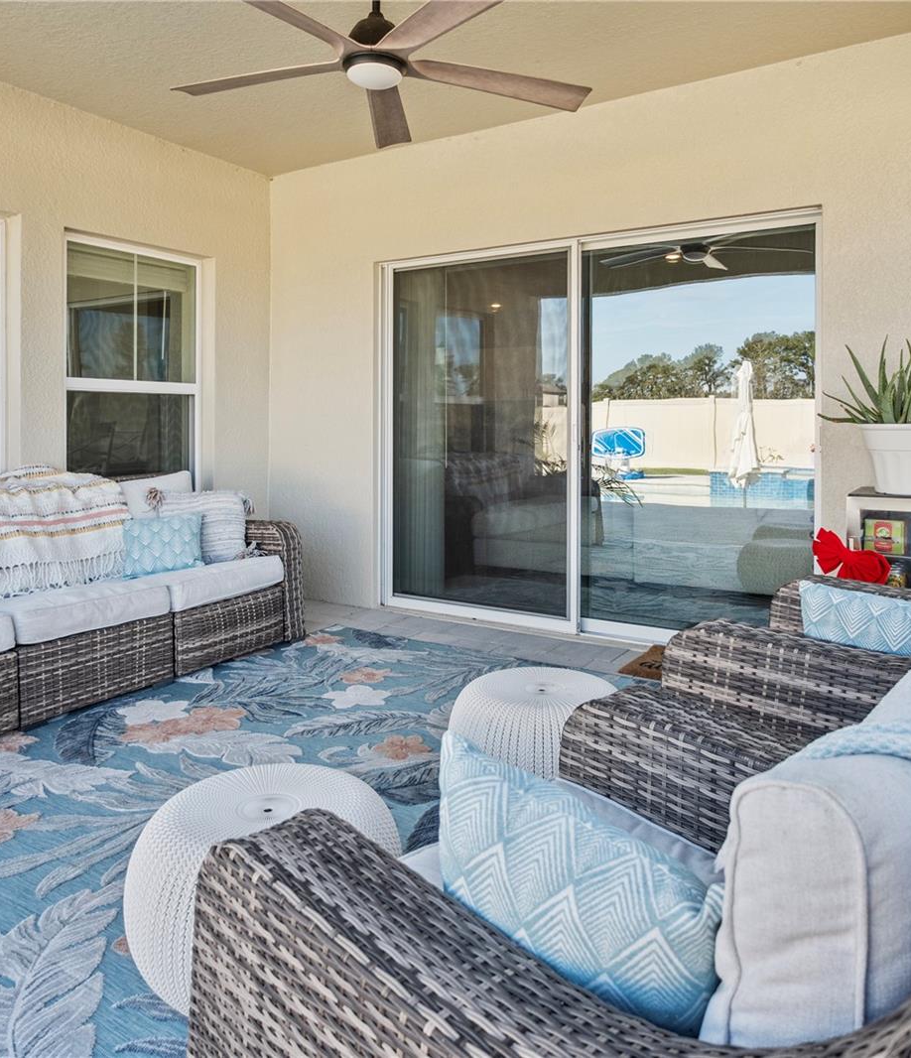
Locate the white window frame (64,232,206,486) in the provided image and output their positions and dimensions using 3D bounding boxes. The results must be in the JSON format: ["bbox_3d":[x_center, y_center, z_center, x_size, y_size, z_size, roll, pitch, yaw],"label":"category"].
[{"bbox_3d":[-1.738,-0.779,4.403,0.090,1.478,0.870,5,8,32],"label":"white window frame"}]

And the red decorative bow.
[{"bbox_3d":[1.474,0.099,2.965,0.290,0.220,0.120,6,9,40],"label":"red decorative bow"}]

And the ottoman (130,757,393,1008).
[{"bbox_3d":[-0.390,0.714,1.662,0.560,0.310,0.560,1,7,0],"label":"ottoman"}]

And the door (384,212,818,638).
[{"bbox_3d":[0.582,-0.456,4.191,2.390,2.049,0.110,5,8,32],"label":"door"}]

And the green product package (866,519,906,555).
[{"bbox_3d":[1.642,0.020,3.015,0.130,0.128,0.240,3,6,32],"label":"green product package"}]

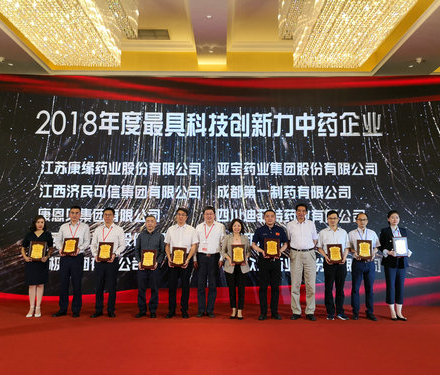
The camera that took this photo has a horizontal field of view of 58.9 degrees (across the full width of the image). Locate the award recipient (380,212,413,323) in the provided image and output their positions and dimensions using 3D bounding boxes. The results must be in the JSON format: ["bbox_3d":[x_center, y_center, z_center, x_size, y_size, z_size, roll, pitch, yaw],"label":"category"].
[{"bbox_3d":[2.832,1.238,6.288,0.498,1.725,0.400,0,-9,2],"label":"award recipient"}]

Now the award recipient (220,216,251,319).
[{"bbox_3d":[0.266,1.300,6.277,0.459,1.568,0.370,0,-8,0],"label":"award recipient"}]

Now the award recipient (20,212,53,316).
[{"bbox_3d":[-2.942,1.254,6.282,0.482,1.592,0.370,2,-9,-10],"label":"award recipient"}]

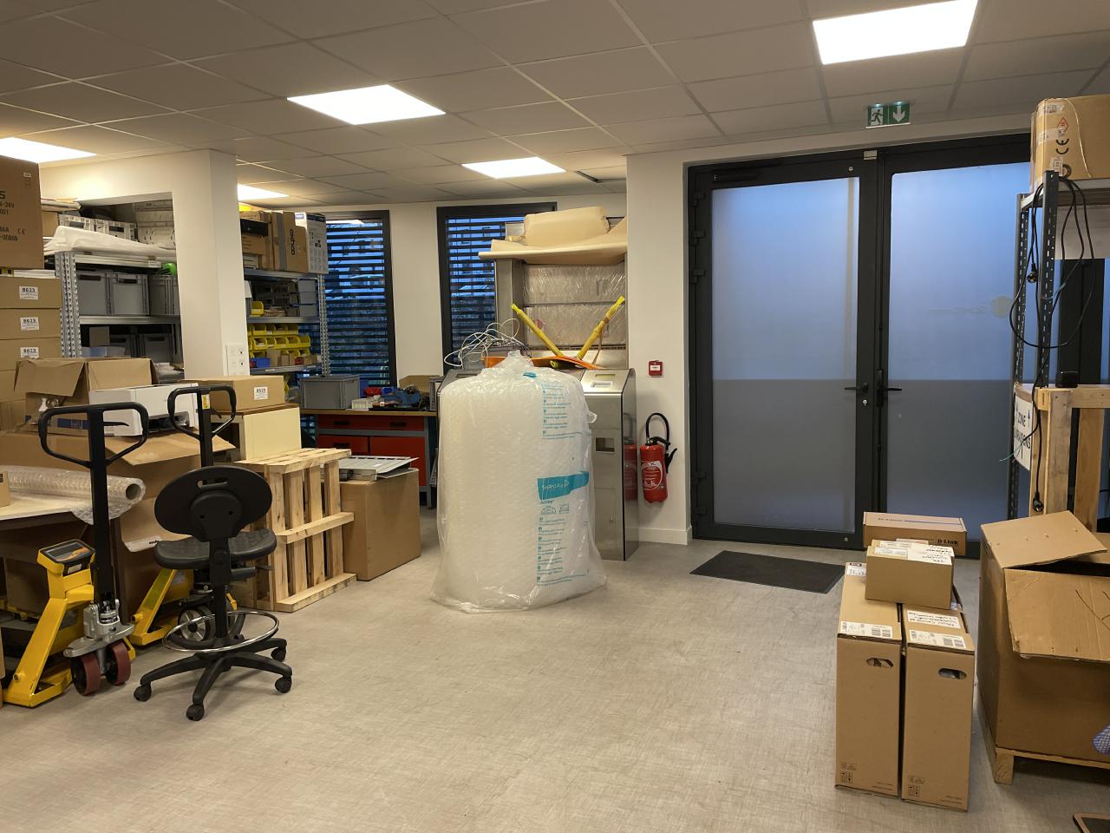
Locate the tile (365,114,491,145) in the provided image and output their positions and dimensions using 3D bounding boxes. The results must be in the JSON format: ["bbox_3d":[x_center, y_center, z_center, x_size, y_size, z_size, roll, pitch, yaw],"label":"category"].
[{"bbox_3d":[-0.699,-1.604,4.668,0.600,0.025,0.600,1,7,21],"label":"tile"}]

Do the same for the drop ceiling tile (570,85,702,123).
[{"bbox_3d":[0.422,-1.585,4.241,0.600,0.025,0.600,1,7,21],"label":"drop ceiling tile"}]

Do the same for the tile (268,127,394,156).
[{"bbox_3d":[-1.261,-1.615,4.881,0.600,0.025,0.600,1,7,21],"label":"tile"}]

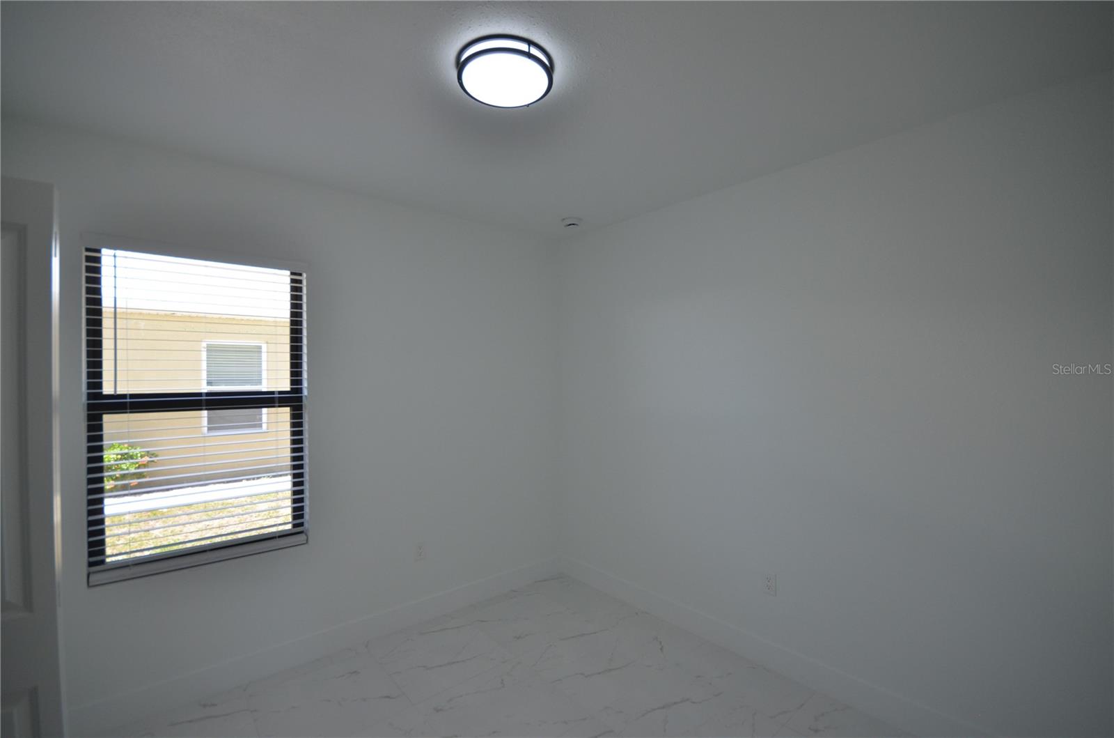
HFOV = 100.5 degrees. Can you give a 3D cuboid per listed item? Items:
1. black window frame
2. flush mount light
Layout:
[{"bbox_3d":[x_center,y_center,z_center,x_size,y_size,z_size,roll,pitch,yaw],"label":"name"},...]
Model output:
[{"bbox_3d":[-1.680,0.183,2.225,0.865,1.410,0.080,0,0,-41],"label":"black window frame"},{"bbox_3d":[-0.173,-0.985,1.555,0.332,0.064,0.332,0,0,0],"label":"flush mount light"}]

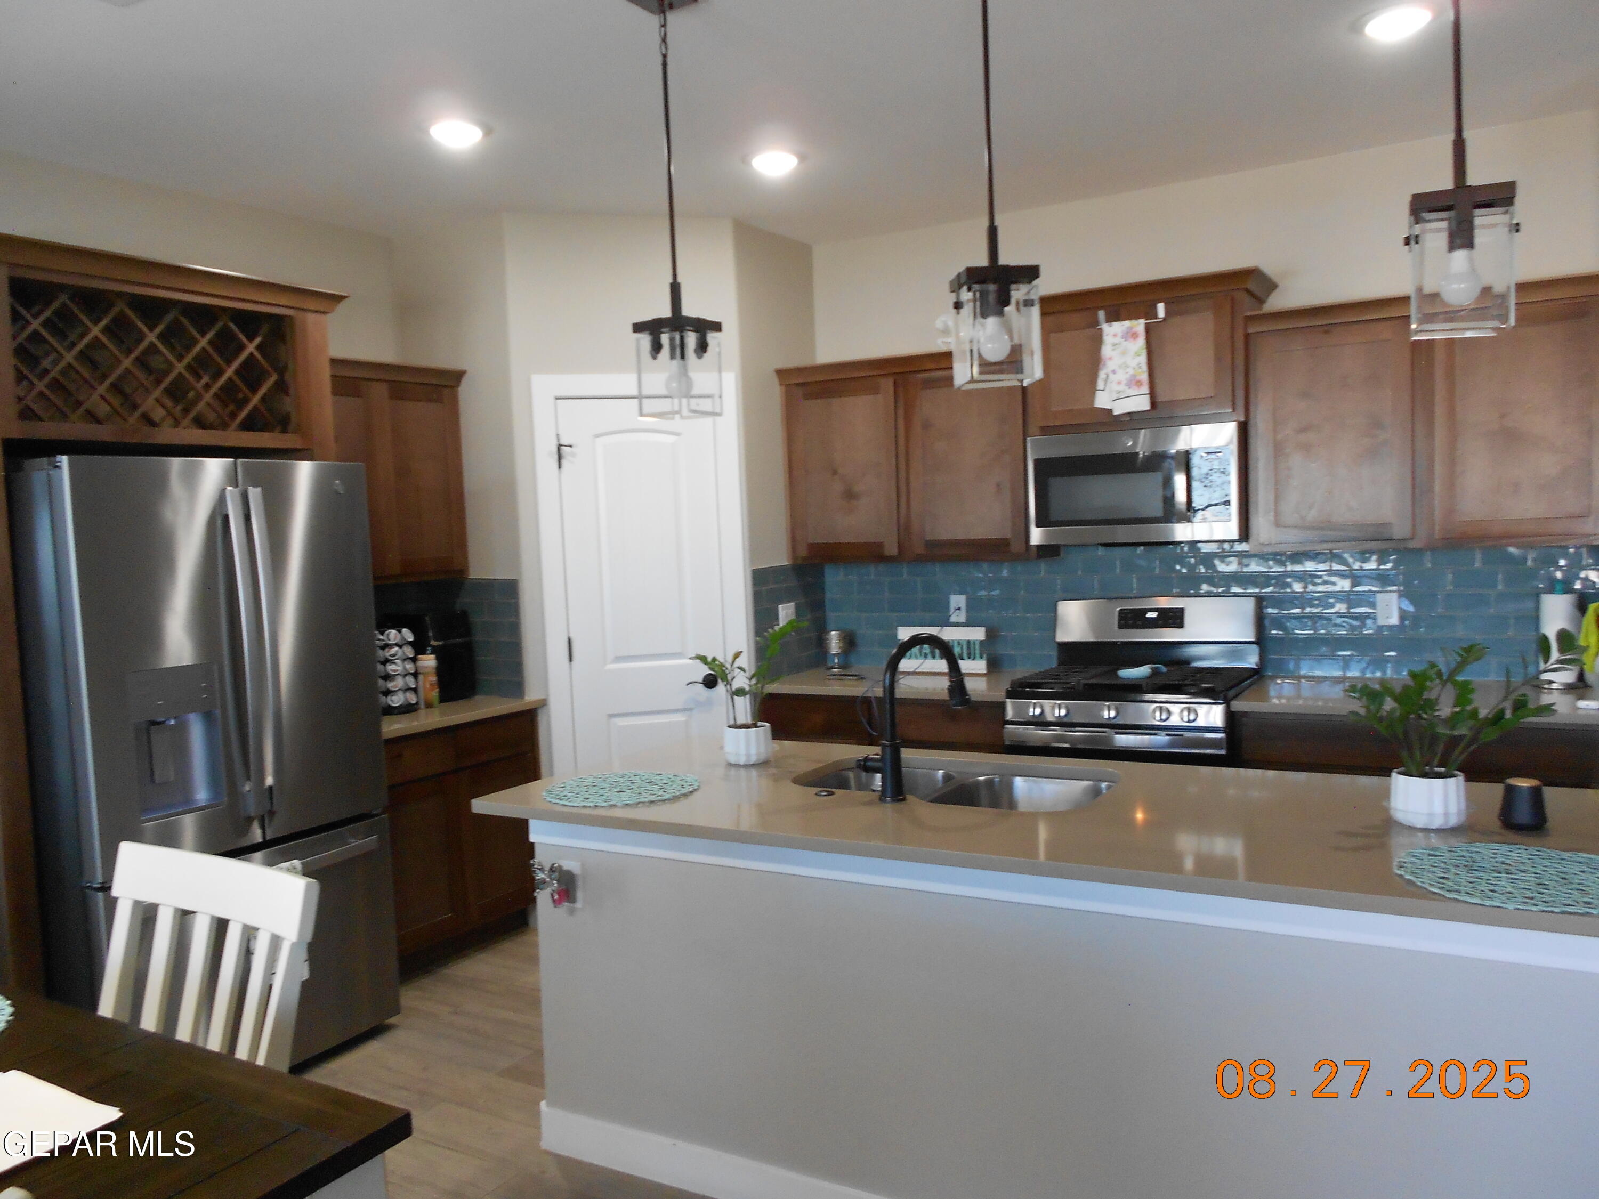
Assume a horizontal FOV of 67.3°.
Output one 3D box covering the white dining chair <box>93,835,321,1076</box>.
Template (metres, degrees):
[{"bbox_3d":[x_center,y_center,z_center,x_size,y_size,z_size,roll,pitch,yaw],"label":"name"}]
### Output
[{"bbox_3d":[-1.081,0.981,1.795,0.520,1.040,0.570,0,5,32],"label":"white dining chair"}]

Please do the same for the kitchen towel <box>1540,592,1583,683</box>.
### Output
[{"bbox_3d":[2.491,0.130,3.942,0.110,0.282,0.110,0,4,29],"label":"kitchen towel"}]

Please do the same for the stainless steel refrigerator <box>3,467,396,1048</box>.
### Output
[{"bbox_3d":[-1.823,0.524,3.529,0.820,1.780,0.910,0,4,29],"label":"stainless steel refrigerator"}]

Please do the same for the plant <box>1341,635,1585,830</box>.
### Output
[{"bbox_3d":[1.308,0.255,2.395,0.410,0.385,0.360,0,4,29],"label":"plant"}]

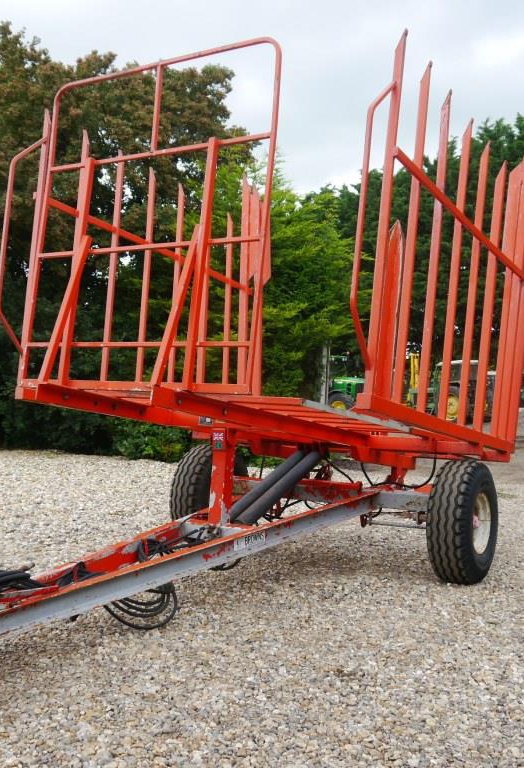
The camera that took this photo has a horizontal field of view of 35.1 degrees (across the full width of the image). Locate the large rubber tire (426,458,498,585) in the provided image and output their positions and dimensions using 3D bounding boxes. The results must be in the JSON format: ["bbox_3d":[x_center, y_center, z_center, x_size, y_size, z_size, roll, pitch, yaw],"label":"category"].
[{"bbox_3d":[1.417,0.964,5.798,0.284,0.858,0.858,1,-1,31],"label":"large rubber tire"}]

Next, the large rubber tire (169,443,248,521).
[{"bbox_3d":[-0.413,0.935,6.902,0.284,0.858,0.858,1,-1,31],"label":"large rubber tire"}]

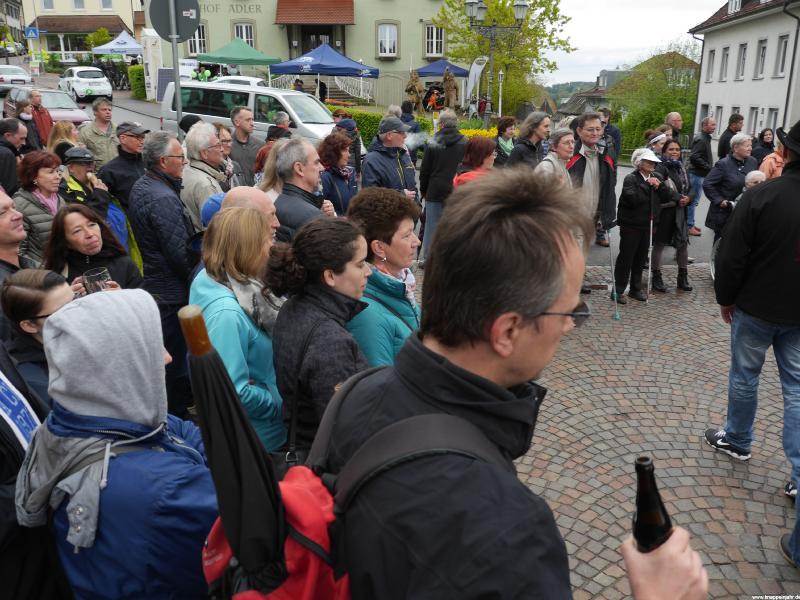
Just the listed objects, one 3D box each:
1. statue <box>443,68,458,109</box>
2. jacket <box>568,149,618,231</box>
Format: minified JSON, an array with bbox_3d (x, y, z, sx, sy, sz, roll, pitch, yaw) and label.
[{"bbox_3d":[2.263,-9.411,29.000,0.700,1.950,0.650,0,17,0],"label":"statue"},{"bbox_3d":[1.655,-0.965,5.650,0.500,0.740,0.330,-2,17,-7],"label":"jacket"}]

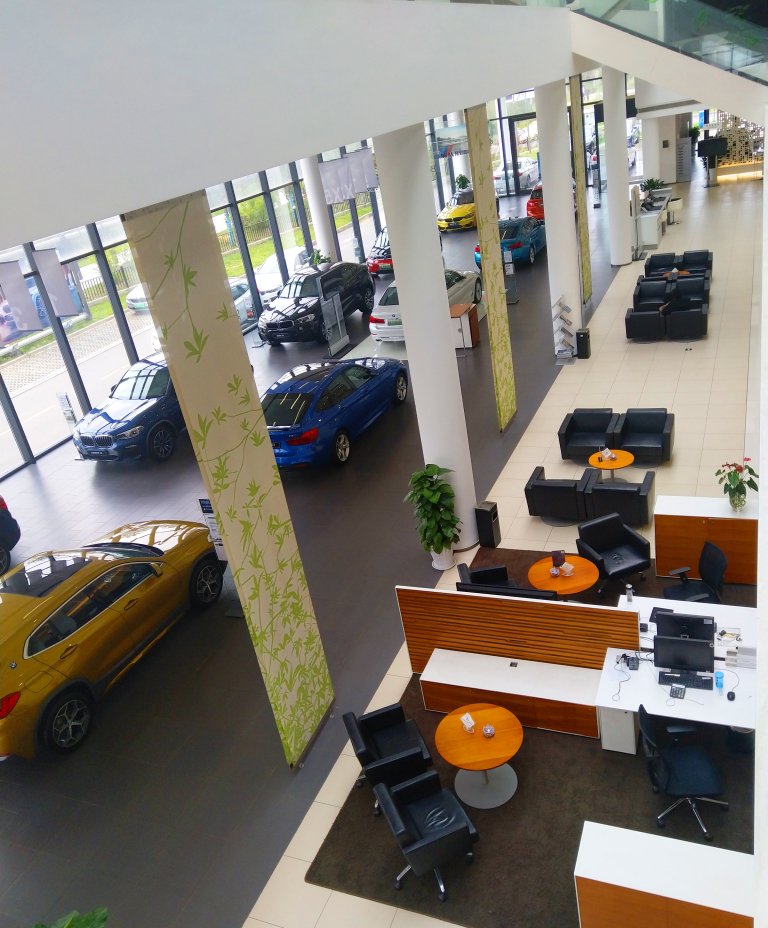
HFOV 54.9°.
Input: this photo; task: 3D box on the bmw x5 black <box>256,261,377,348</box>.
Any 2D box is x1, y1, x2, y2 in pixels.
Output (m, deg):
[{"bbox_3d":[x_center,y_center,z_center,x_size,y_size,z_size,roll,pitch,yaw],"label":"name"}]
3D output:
[{"bbox_3d":[-2.010,-4.891,22.115,1.950,1.700,4.880,2,28,26],"label":"bmw x5 black"}]

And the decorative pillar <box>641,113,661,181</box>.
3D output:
[{"bbox_3d":[12.049,-14.004,33.250,0.800,3.000,0.800,2,28,25],"label":"decorative pillar"}]

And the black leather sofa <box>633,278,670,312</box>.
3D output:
[{"bbox_3d":[6.815,-4.198,18.688,0.837,0.735,0.791,2,27,25],"label":"black leather sofa"}]

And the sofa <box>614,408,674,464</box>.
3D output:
[{"bbox_3d":[4.307,-0.464,12.189,0.834,0.730,0.730,2,28,26],"label":"sofa"}]

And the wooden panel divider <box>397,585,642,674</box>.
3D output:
[{"bbox_3d":[1.413,1.947,7.950,2.572,1.205,0.049,2,27,25],"label":"wooden panel divider"}]

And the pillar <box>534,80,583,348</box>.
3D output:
[{"bbox_3d":[3.873,-5.230,16.364,0.650,5.720,0.650,2,26,26],"label":"pillar"}]

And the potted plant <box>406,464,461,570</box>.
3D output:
[{"bbox_3d":[0.712,0.740,10.257,0.633,1.531,0.613,2,27,25],"label":"potted plant"}]

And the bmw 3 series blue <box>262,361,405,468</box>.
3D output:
[{"bbox_3d":[-1.137,-1.274,14.941,1.850,1.500,4.800,2,28,26],"label":"bmw 3 series blue"}]

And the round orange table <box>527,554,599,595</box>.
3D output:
[{"bbox_3d":[2.231,1.613,9.084,0.835,0.620,0.835,2,28,26],"label":"round orange table"}]

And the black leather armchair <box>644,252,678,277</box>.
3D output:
[{"bbox_3d":[7.777,-5.435,20.614,0.834,0.730,0.730,1,28,24],"label":"black leather armchair"}]

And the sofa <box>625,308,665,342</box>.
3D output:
[{"bbox_3d":[6.051,-3.267,17.018,0.834,0.730,0.730,0,27,23],"label":"sofa"}]

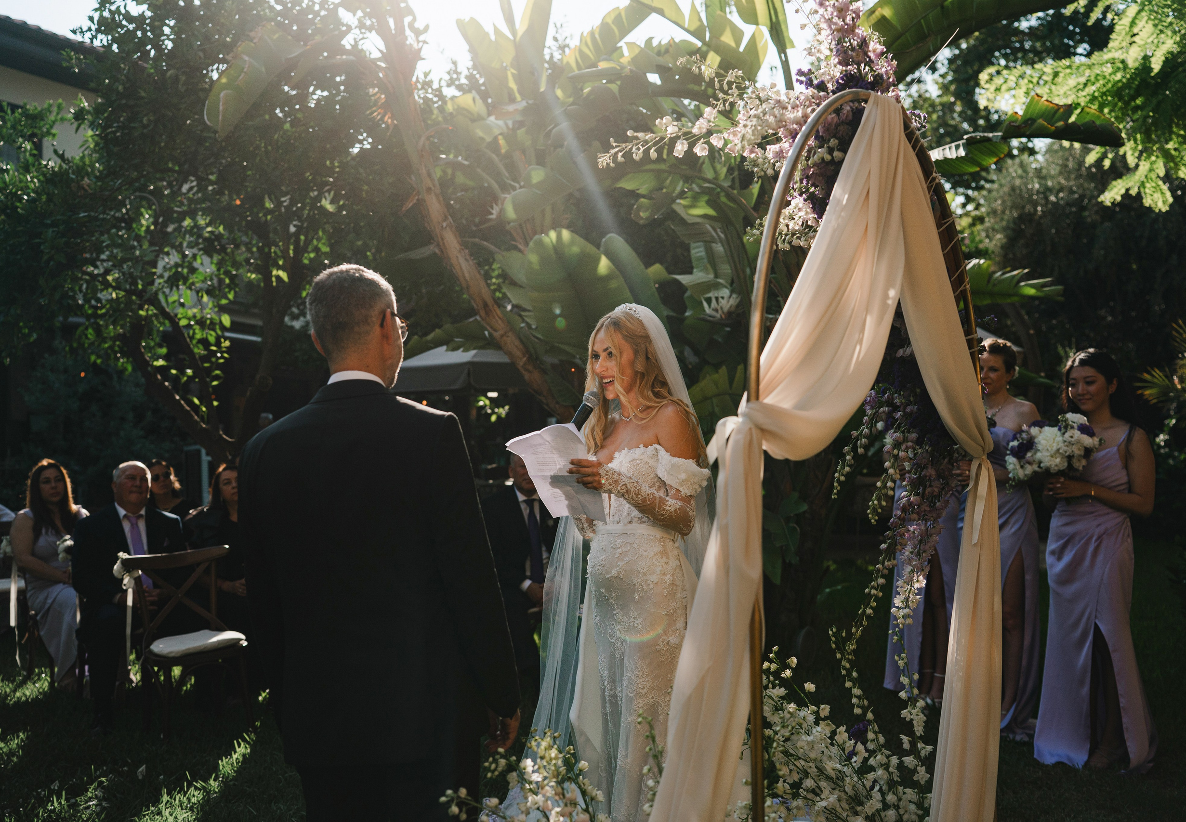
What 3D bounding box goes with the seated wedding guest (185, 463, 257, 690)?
[{"bbox_3d":[-1.815,0.840,5.950,0.520,1.200,0.750,-2,2,-30],"label":"seated wedding guest"}]

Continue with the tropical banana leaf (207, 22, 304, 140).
[{"bbox_3d":[-1.972,-1.925,7.000,0.420,0.800,0.300,46,-9,-16],"label":"tropical banana leaf"}]

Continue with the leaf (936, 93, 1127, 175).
[{"bbox_3d":[1.980,-1.300,5.600,1.000,0.350,0.400,-1,0,-9],"label":"leaf"}]

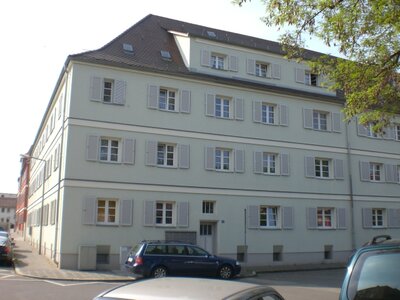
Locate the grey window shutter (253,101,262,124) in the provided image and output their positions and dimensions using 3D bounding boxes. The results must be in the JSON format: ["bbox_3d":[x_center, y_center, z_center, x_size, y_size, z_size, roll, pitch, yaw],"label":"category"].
[{"bbox_3d":[3.547,-2.349,26.970,0.620,1.360,0.050,5,-13,-23],"label":"grey window shutter"}]

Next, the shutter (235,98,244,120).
[{"bbox_3d":[2.292,-2.371,25.517,0.610,1.370,0.050,5,-12,-24],"label":"shutter"}]

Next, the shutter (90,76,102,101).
[{"bbox_3d":[-5.456,-3.208,23.137,0.620,1.360,0.050,5,-13,-23],"label":"shutter"}]

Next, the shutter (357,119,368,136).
[{"bbox_3d":[10.843,-1.540,29.265,0.930,1.320,0.050,5,-12,-24],"label":"shutter"}]

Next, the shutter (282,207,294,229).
[{"bbox_3d":[5.150,3.977,25.551,0.770,1.280,0.050,5,-12,-24],"label":"shutter"}]

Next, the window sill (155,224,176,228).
[{"bbox_3d":[-1.771,3.857,22.501,1.130,0.120,0.200,5,-12,-24],"label":"window sill"}]

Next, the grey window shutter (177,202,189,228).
[{"bbox_3d":[-0.836,3.364,22.924,0.550,1.275,0.050,5,-12,-24],"label":"grey window shutter"}]

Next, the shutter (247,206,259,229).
[{"bbox_3d":[3.010,3.737,24.608,0.760,1.280,0.050,5,-12,-24],"label":"shutter"}]

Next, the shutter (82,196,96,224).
[{"bbox_3d":[-5.271,2.929,20.984,0.630,1.255,0.050,5,-12,-24],"label":"shutter"}]

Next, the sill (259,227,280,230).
[{"bbox_3d":[4.117,4.603,25.780,1.450,0.110,0.200,5,-13,-23],"label":"sill"}]

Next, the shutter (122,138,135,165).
[{"bbox_3d":[-3.763,0.059,23.223,0.620,1.360,0.050,5,-13,-23],"label":"shutter"}]

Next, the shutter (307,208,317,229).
[{"bbox_3d":[6.701,4.108,26.235,0.760,1.270,0.050,5,-12,-24],"label":"shutter"}]

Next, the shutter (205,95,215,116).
[{"bbox_3d":[0.602,-2.568,24.748,0.600,1.270,0.050,5,-12,-24],"label":"shutter"}]

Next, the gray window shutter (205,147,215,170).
[{"bbox_3d":[0.578,0.490,24.158,0.620,1.330,0.050,5,-12,-24],"label":"gray window shutter"}]

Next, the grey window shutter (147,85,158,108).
[{"bbox_3d":[-2.490,-2.818,23.417,0.670,1.340,0.050,5,-12,-24],"label":"grey window shutter"}]

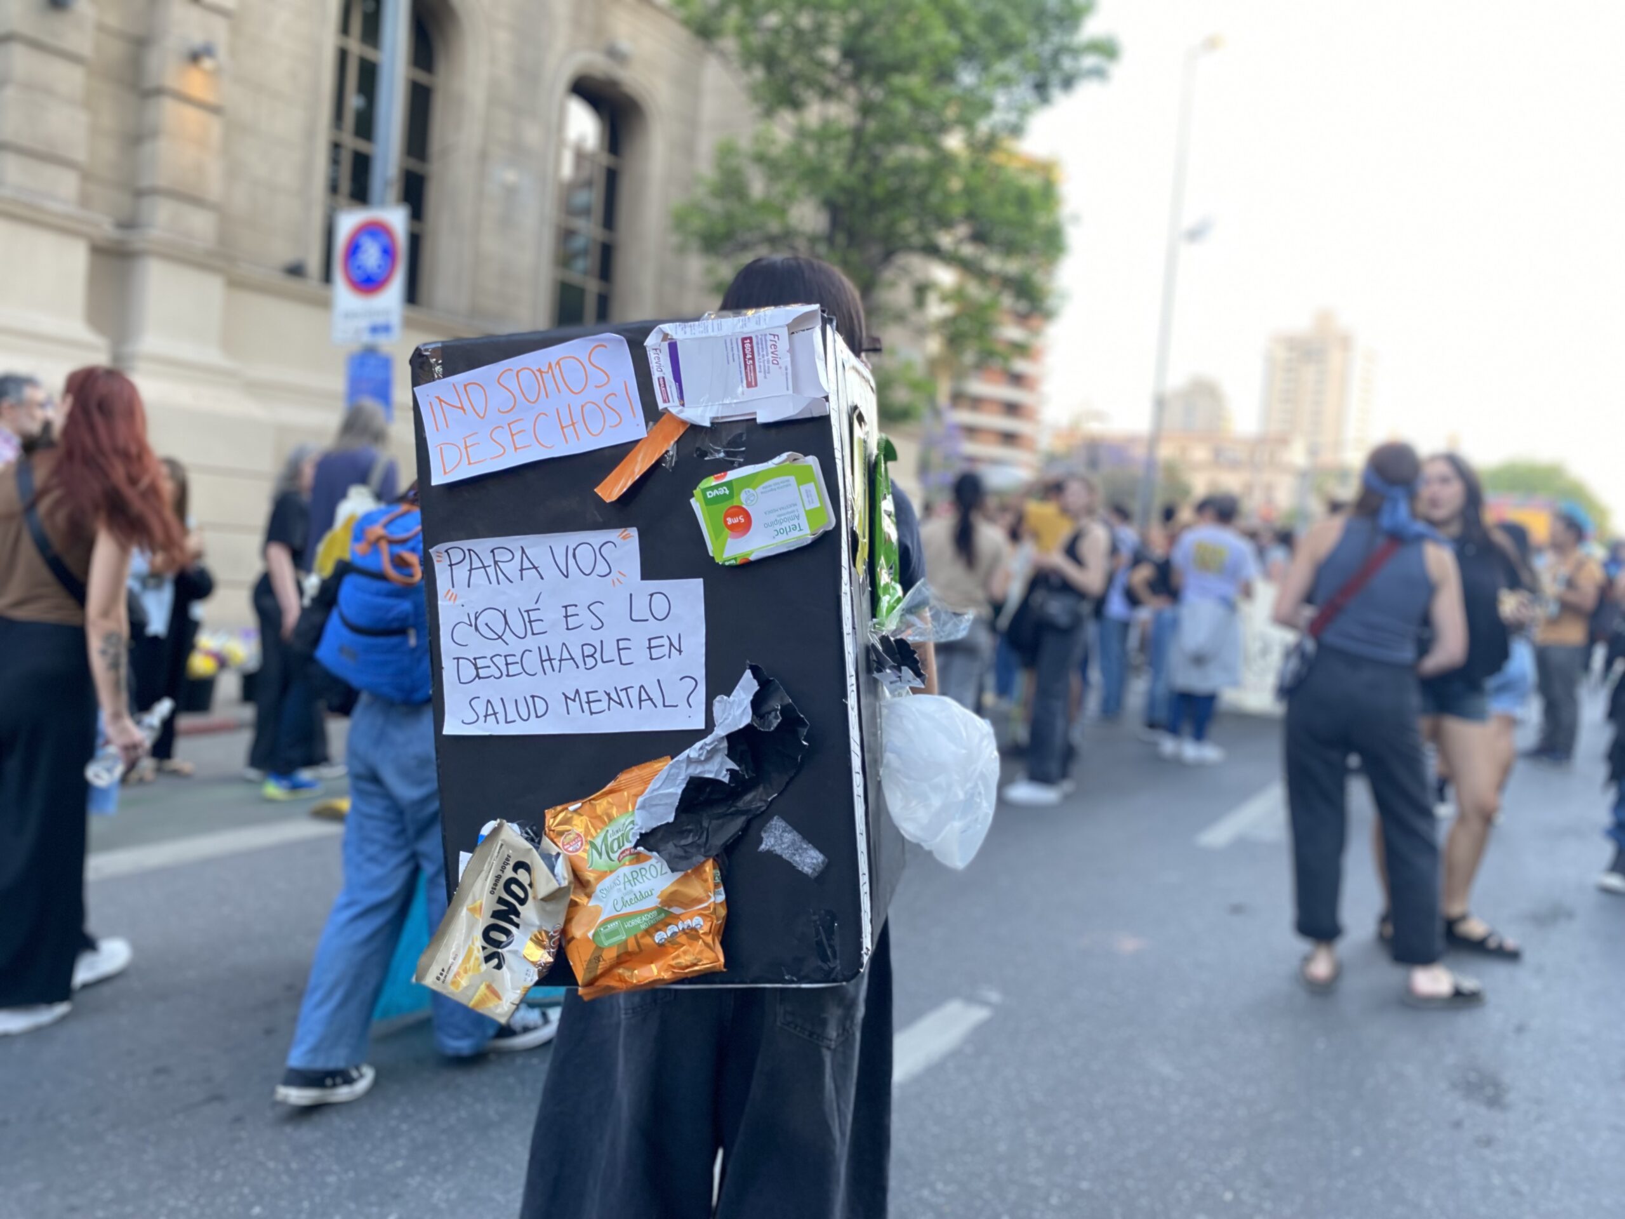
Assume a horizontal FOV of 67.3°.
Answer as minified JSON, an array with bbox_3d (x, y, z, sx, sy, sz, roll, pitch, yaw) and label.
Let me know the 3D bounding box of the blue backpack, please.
[{"bbox_3d":[-0.960,-0.013,2.800,0.290,0.450,0.200,6,-2,37],"label":"blue backpack"}]

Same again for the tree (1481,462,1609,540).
[{"bbox_3d":[44.818,-5.137,75.270,7.500,8.090,7.000,6,4,30],"label":"tree"}]

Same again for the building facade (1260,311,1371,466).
[{"bbox_3d":[105.950,-36.972,261.793,20.000,53.642,17.000,5,4,27],"label":"building facade"}]

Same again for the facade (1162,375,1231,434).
[{"bbox_3d":[80.698,-30.761,261.284,13.000,38.419,12.000,5,4,27],"label":"facade"}]

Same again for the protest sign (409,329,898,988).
[{"bbox_3d":[-0.137,0.039,1.299,0.398,0.611,0.345,-3,1,9],"label":"protest sign"}]

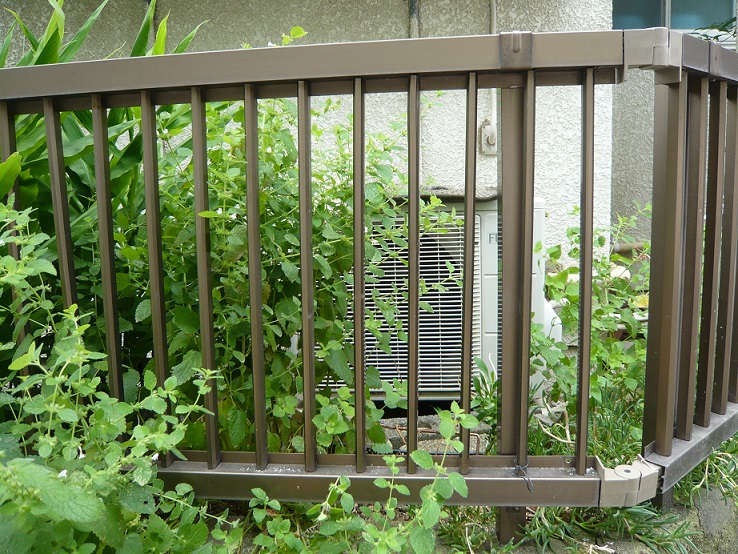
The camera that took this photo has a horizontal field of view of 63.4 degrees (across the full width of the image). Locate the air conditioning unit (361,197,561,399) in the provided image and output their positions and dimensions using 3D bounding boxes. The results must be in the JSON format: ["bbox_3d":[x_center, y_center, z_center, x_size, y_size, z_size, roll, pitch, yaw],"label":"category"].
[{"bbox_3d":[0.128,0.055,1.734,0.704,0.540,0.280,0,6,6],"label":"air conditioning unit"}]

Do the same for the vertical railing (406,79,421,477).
[{"bbox_3d":[0.085,0.009,1.157,0.021,0.776,0.028,0,6,7],"label":"vertical railing"}]

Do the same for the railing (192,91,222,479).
[{"bbox_3d":[-0.328,0.014,1.206,0.021,0.773,0.028,0,6,7],"label":"railing"}]

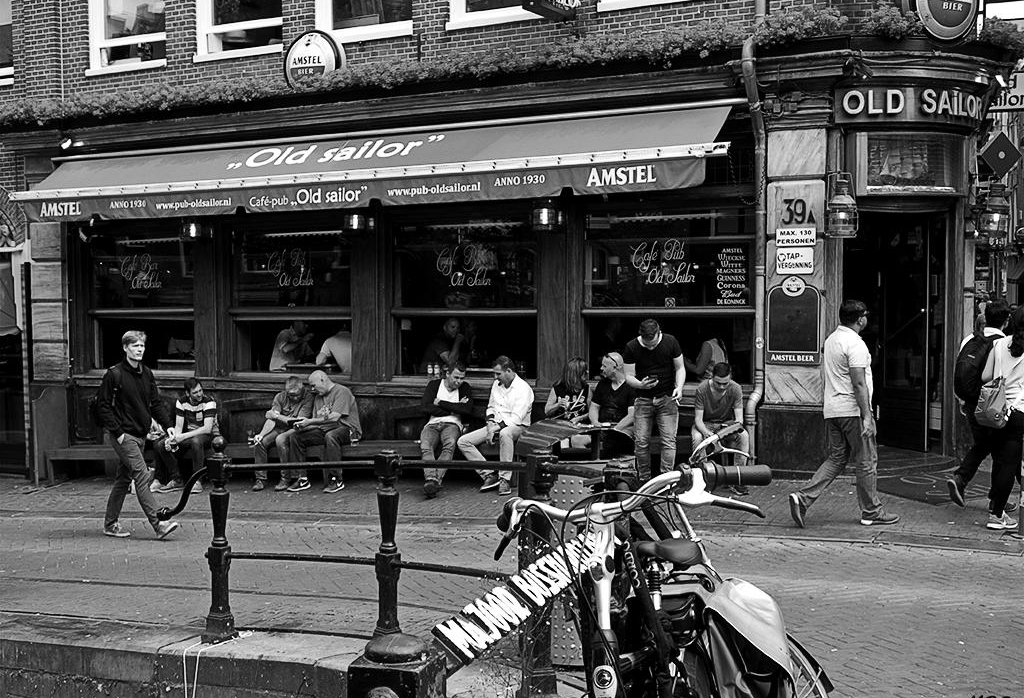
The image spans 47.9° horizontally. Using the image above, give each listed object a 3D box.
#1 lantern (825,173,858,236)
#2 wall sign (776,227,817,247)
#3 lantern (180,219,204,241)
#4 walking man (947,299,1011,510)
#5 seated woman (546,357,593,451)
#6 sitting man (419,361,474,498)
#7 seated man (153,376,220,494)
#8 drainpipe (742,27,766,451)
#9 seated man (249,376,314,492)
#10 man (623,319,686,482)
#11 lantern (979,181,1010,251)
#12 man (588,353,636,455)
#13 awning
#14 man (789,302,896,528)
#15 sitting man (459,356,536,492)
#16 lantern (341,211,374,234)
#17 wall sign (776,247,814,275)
[{"bbox_3d":[2.742,-1.194,9.600,0.280,0.540,0.280,1,3,27],"label":"lantern"},{"bbox_3d":[2.722,-1.067,11.037,0.380,0.175,0.020,1,2,26],"label":"wall sign"},{"bbox_3d":[-3.831,-1.532,13.818,0.270,0.500,0.270,1,2,26],"label":"lantern"},{"bbox_3d":[3.838,0.463,9.450,0.750,1.740,0.520,-2,3,-41],"label":"walking man"},{"bbox_3d":[0.577,0.746,11.574,0.520,1.280,0.750,0,2,14],"label":"seated woman"},{"bbox_3d":[-0.670,0.775,11.985,0.580,1.300,0.880,0,2,14],"label":"sitting man"},{"bbox_3d":[-3.460,0.900,12.300,0.570,1.180,0.820,0,2,18],"label":"seated man"},{"bbox_3d":[2.305,-0.893,10.956,0.180,4.093,0.580,1,2,26],"label":"drainpipe"},{"bbox_3d":[-2.606,0.924,12.986,0.580,1.210,0.820,1,2,25],"label":"seated man"},{"bbox_3d":[1.336,0.540,10.738,0.570,1.620,0.420,0,2,7],"label":"man"},{"bbox_3d":[4.538,-1.256,10.850,0.290,0.600,0.290,1,2,26],"label":"lantern"},{"bbox_3d":[0.994,0.693,11.294,0.560,1.300,0.800,0,2,18],"label":"man"},{"bbox_3d":[-2.004,-1.990,12.854,9.230,0.890,0.700,1,2,26],"label":"awning"},{"bbox_3d":[2.537,0.482,8.750,0.850,1.700,0.500,-1,2,-16],"label":"man"},{"bbox_3d":[-0.153,0.680,10.700,0.580,1.240,0.800,1,3,37],"label":"sitting man"},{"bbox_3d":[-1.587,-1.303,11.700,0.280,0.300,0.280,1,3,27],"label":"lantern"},{"bbox_3d":[2.709,-0.846,11.030,0.355,0.257,0.020,1,2,24],"label":"wall sign"}]

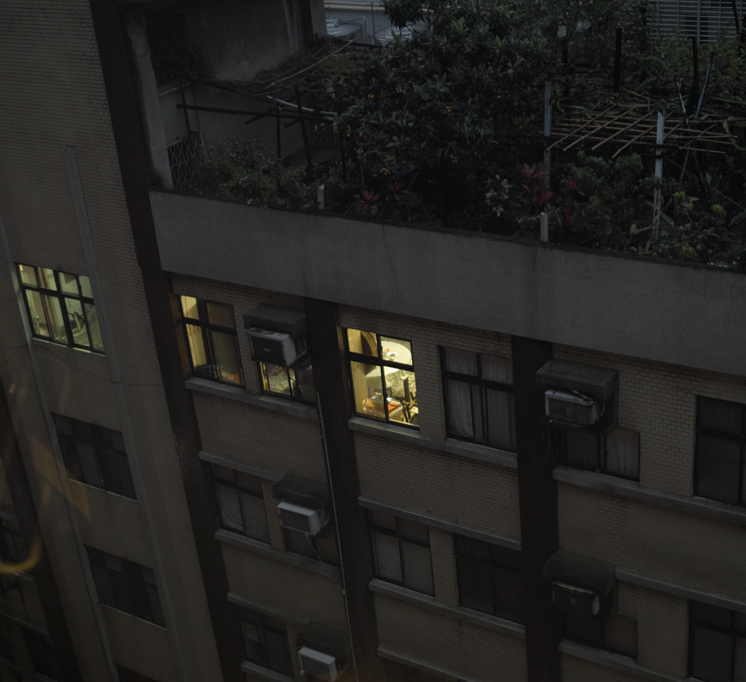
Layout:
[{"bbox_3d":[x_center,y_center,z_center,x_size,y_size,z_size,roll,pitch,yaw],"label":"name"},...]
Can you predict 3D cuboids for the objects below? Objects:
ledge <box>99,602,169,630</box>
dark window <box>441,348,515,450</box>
[{"bbox_3d":[-5.023,5.776,24.528,2.000,0.080,0.120,11,31,30],"label":"ledge"},{"bbox_3d":[1.567,0.854,17.116,1.210,1.575,0.100,11,31,30],"label":"dark window"}]

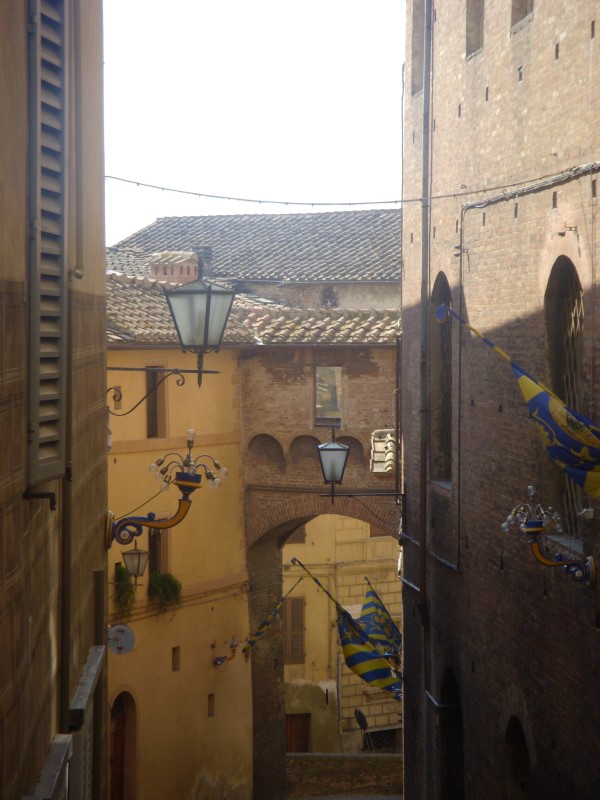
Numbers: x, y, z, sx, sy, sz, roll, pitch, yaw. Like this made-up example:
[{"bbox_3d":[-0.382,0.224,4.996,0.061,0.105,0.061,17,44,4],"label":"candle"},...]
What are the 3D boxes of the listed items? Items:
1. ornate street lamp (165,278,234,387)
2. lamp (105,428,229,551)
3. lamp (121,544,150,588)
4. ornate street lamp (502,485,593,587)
[{"bbox_3d":[-0.849,-0.577,20.400,0.450,0.940,0.450,1,2,29],"label":"ornate street lamp"},{"bbox_3d":[-0.902,0.607,16.300,0.840,0.810,0.530,0,2,-5],"label":"lamp"},{"bbox_3d":[-3.553,3.602,52.000,0.450,0.950,0.450,1,2,29],"label":"lamp"},{"bbox_3d":[2.113,1.159,20.400,0.810,0.860,0.530,0,2,-4],"label":"ornate street lamp"}]

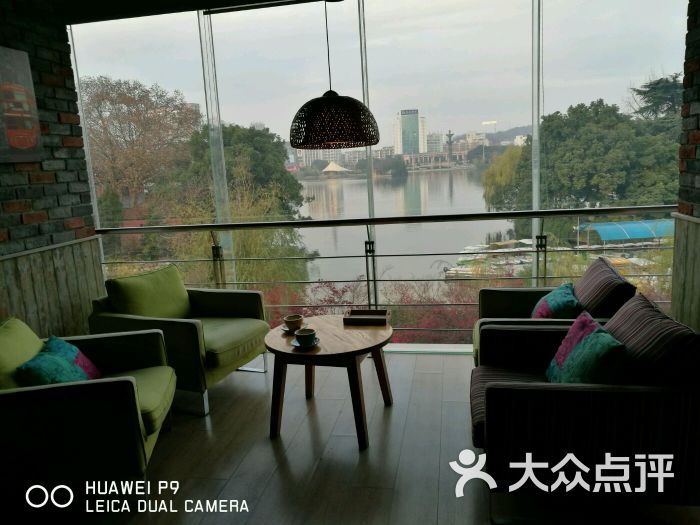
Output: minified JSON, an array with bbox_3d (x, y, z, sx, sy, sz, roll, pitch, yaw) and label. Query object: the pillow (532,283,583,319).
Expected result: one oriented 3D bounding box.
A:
[{"bbox_3d":[1.217,0.307,3.261,0.130,0.390,0.390,41,20,2],"label":"pillow"}]

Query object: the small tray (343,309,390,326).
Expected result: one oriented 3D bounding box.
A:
[{"bbox_3d":[0.108,0.334,3.364,0.260,0.060,0.190,-1,10,11],"label":"small tray"}]

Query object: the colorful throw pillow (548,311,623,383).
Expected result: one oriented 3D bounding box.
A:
[{"bbox_3d":[0.998,0.439,2.328,0.130,0.390,0.390,24,14,-3],"label":"colorful throw pillow"}]

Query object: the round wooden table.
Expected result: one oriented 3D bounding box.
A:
[{"bbox_3d":[-0.115,0.685,3.224,0.750,0.560,0.750,-3,10,0],"label":"round wooden table"}]

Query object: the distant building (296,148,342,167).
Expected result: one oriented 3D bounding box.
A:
[{"bbox_3d":[-22.344,-76.923,408.000,34.000,18.000,15.000,-3,10,0],"label":"distant building"}]

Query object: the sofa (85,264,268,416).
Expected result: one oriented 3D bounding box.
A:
[{"bbox_3d":[-1.161,0.489,3.888,0.920,0.820,0.790,1,11,20],"label":"sofa"}]

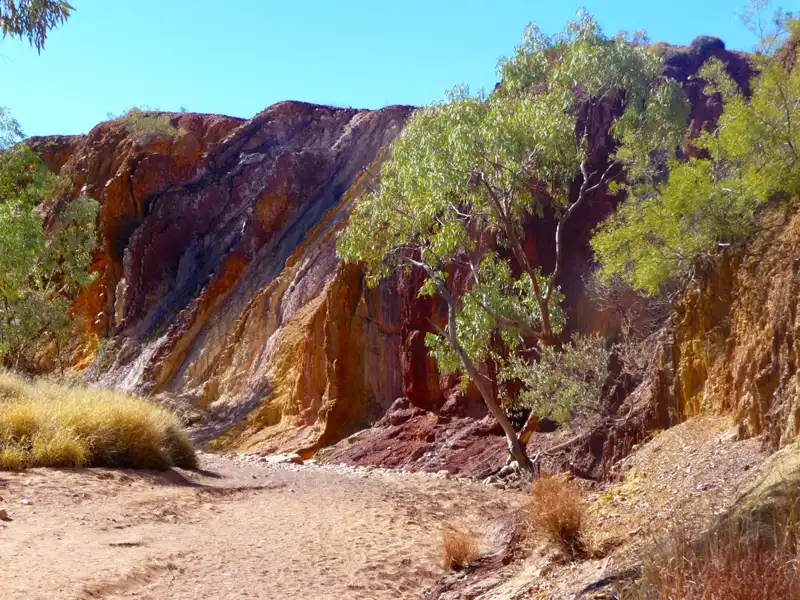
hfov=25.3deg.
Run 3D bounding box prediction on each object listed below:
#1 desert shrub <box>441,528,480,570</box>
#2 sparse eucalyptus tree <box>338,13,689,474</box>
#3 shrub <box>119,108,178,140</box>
[{"bbox_3d":[0.500,2.061,14.700,0.330,0.340,0.320,0,-2,0],"label":"desert shrub"},{"bbox_3d":[1.977,-0.984,31.000,6.000,7.900,5.200,0,-2,0],"label":"sparse eucalyptus tree"},{"bbox_3d":[-6.219,-4.339,44.000,1.500,0.750,1.200,0,-2,0],"label":"shrub"}]

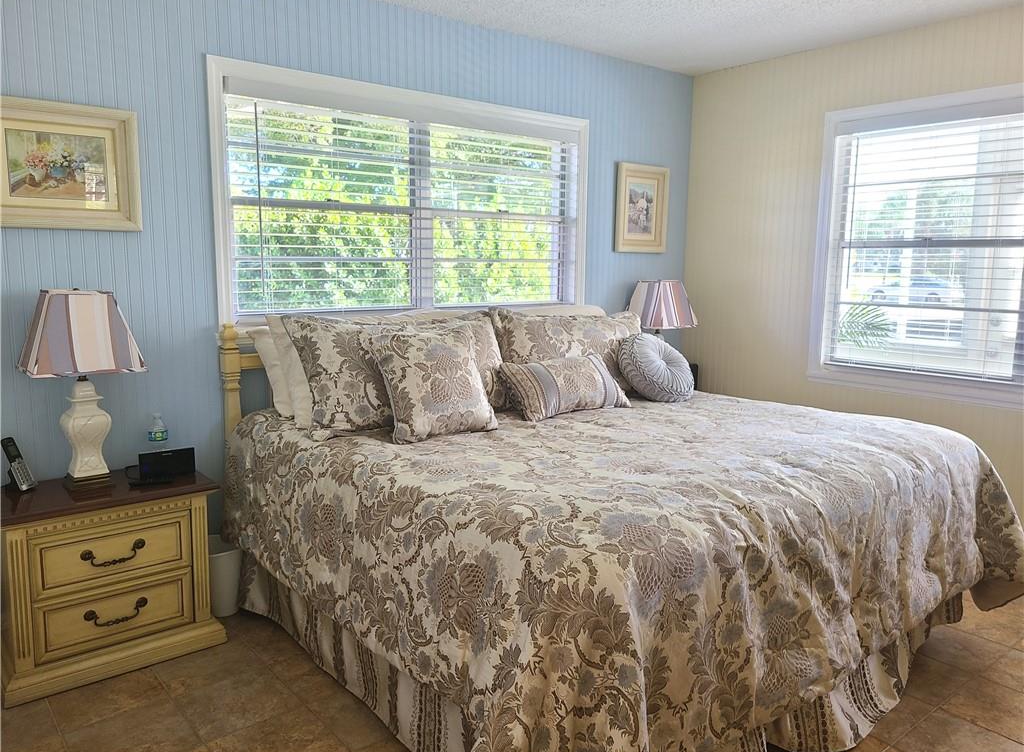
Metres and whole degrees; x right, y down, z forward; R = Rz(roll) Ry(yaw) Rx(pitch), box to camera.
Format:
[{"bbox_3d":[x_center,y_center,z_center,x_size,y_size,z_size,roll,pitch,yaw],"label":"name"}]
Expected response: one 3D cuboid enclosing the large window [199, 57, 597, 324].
[{"bbox_3d":[-0.388,-0.762,3.583,1.985,1.049,0.100,-6,11,-39],"label":"large window"}]

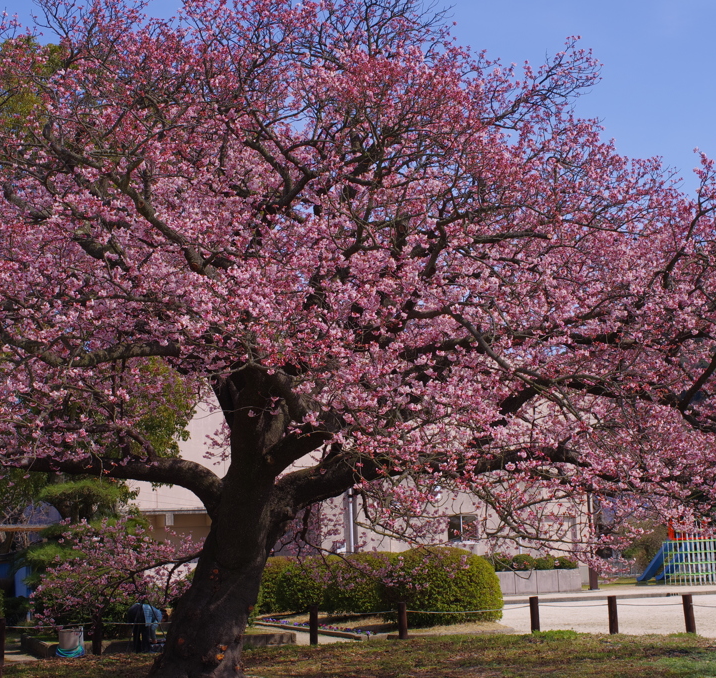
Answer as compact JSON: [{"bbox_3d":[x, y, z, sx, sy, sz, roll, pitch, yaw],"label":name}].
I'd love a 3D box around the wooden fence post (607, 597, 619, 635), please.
[{"bbox_3d":[4.373,4.735,25.300,0.148,0.660,0.148,-3,-8,9],"label":"wooden fence post"}]

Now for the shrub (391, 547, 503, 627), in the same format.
[{"bbox_3d":[1.680,4.883,29.000,2.300,1.580,2.200,-2,-8,3],"label":"shrub"}]

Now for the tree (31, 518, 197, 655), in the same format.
[{"bbox_3d":[-3.230,3.270,19.500,2.100,1.750,1.900,-1,-8,-9],"label":"tree"}]

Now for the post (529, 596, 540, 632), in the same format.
[{"bbox_3d":[3.113,4.860,26.000,0.148,0.650,0.148,-3,-8,6],"label":"post"}]

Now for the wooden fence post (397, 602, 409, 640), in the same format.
[{"bbox_3d":[0.724,4.586,24.000,0.135,0.620,0.135,-2,-8,0],"label":"wooden fence post"}]

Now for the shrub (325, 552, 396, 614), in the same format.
[{"bbox_3d":[0.163,5.301,32.000,1.750,1.360,1.600,-2,-8,0],"label":"shrub"}]

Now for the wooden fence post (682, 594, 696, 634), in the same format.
[{"bbox_3d":[5.275,4.383,23.500,0.150,0.630,0.150,-7,-8,11],"label":"wooden fence post"}]

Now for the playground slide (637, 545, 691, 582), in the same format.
[{"bbox_3d":[11.385,8.292,55.000,1.750,1.500,1.250,6,-12,-45],"label":"playground slide"}]

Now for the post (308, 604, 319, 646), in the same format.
[{"bbox_3d":[-0.739,4.756,24.500,0.132,0.670,0.132,-2,-8,0],"label":"post"}]

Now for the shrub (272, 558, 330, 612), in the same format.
[{"bbox_3d":[-1.364,6.113,36.600,1.500,1.360,1.500,-1,-8,-2],"label":"shrub"}]

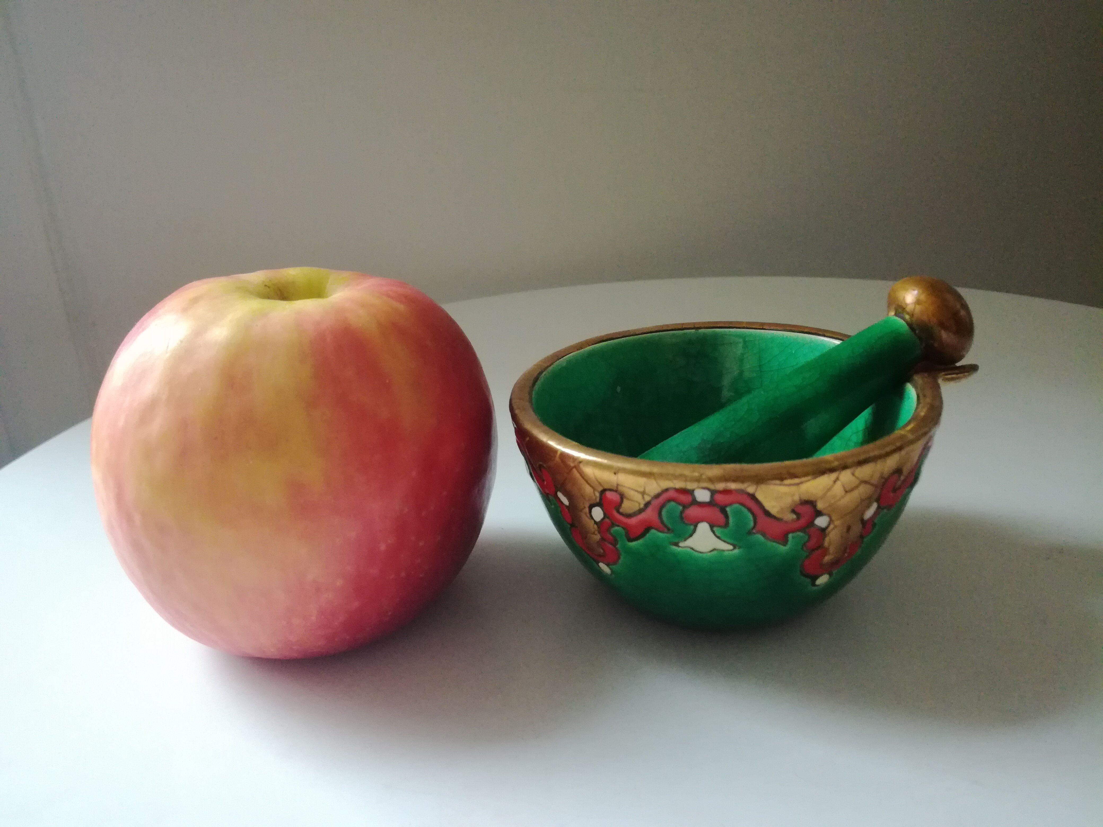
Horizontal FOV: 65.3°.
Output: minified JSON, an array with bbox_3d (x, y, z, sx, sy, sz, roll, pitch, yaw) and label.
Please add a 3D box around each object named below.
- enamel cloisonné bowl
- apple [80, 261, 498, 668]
[{"bbox_3d":[0.035,0.015,0.184,0.084,0.046,0.084,-4,23,2],"label":"enamel cloisonné bowl"},{"bbox_3d":[-0.051,0.009,0.180,0.080,0.074,0.080,-5,23,0],"label":"apple"}]

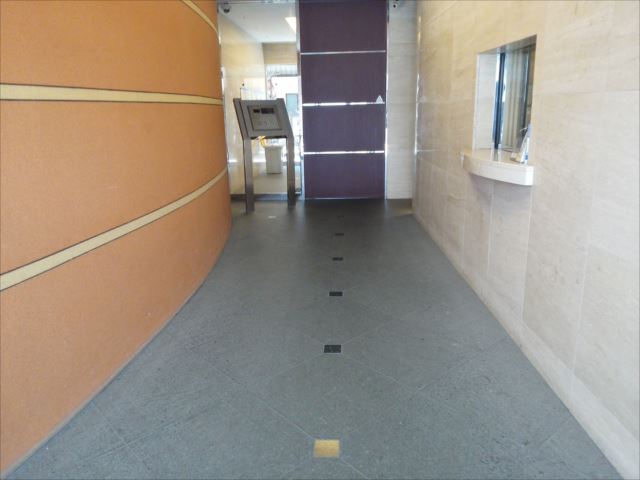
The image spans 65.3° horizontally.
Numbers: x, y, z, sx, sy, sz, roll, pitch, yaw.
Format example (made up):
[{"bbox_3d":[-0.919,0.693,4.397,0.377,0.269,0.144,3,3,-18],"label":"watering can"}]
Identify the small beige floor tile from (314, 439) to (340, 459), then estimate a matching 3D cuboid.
[{"bbox_3d":[0.030,0.853,2.031,0.101,0.012,0.103,0,15,3],"label":"small beige floor tile"}]

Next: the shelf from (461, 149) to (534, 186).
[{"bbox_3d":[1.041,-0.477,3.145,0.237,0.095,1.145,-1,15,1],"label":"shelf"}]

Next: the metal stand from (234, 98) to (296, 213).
[{"bbox_3d":[-0.713,-1.117,6.566,0.750,1.420,0.290,-11,18,-33],"label":"metal stand"}]

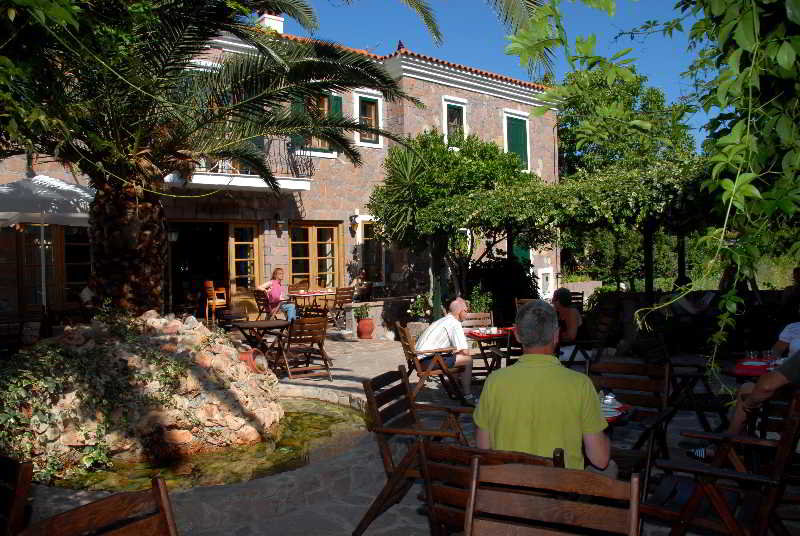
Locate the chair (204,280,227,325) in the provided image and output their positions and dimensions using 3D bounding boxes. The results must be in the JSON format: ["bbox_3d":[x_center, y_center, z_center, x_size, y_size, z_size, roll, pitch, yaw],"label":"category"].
[{"bbox_3d":[-4.145,0.811,13.500,0.480,0.920,0.460,-1,1,18],"label":"chair"}]

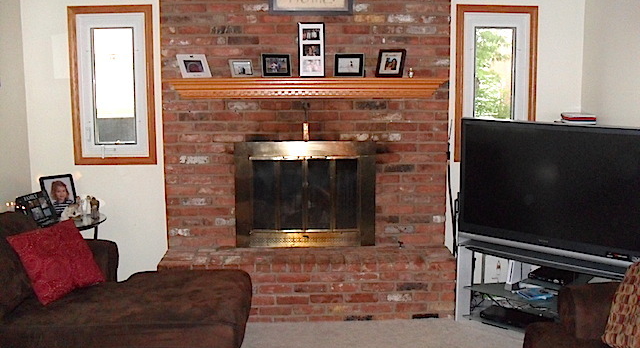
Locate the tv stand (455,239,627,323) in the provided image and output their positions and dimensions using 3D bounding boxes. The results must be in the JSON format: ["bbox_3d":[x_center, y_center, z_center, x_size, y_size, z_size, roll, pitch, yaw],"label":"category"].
[{"bbox_3d":[1.420,0.719,3.885,1.100,0.500,0.450,6,9,43],"label":"tv stand"}]

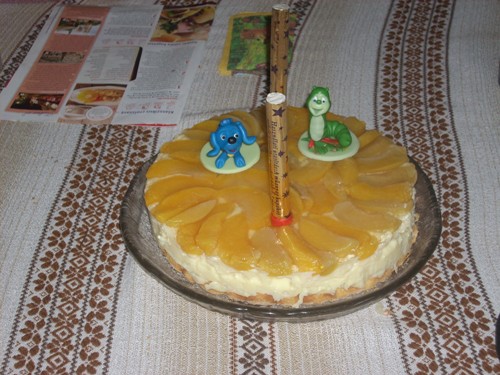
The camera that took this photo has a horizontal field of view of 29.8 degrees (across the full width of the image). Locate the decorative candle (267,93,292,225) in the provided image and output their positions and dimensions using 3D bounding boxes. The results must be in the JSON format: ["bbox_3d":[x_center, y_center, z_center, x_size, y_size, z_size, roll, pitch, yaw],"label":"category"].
[{"bbox_3d":[0.025,-0.020,0.803,0.018,0.133,0.018,-3,38,2],"label":"decorative candle"}]

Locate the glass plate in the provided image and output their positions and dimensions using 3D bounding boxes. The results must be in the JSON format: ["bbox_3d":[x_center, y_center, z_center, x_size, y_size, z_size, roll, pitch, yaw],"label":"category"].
[{"bbox_3d":[0.030,0.028,0.921,0.310,0.032,0.310,0,37,0],"label":"glass plate"}]

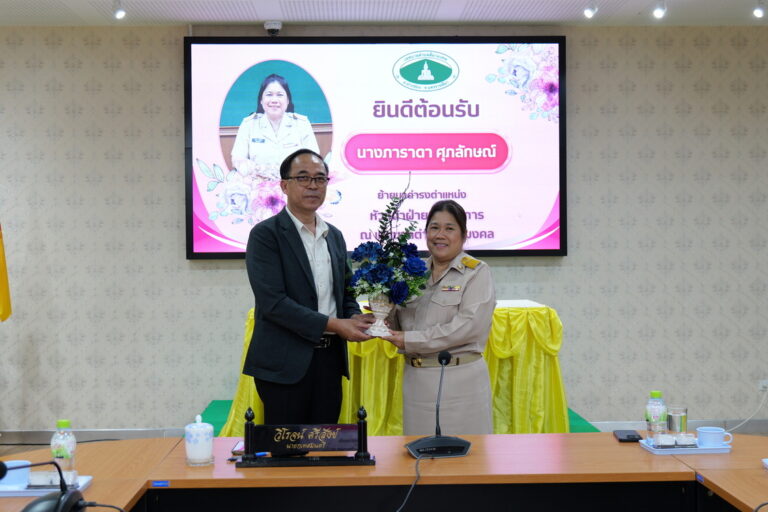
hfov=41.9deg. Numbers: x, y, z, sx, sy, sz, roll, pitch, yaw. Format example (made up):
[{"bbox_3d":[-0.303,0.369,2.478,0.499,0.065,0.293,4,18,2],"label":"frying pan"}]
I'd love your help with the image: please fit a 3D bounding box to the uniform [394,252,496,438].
[{"bbox_3d":[0.220,0.408,3.646,0.440,0.850,0.340,0,1,35],"label":"uniform"}]

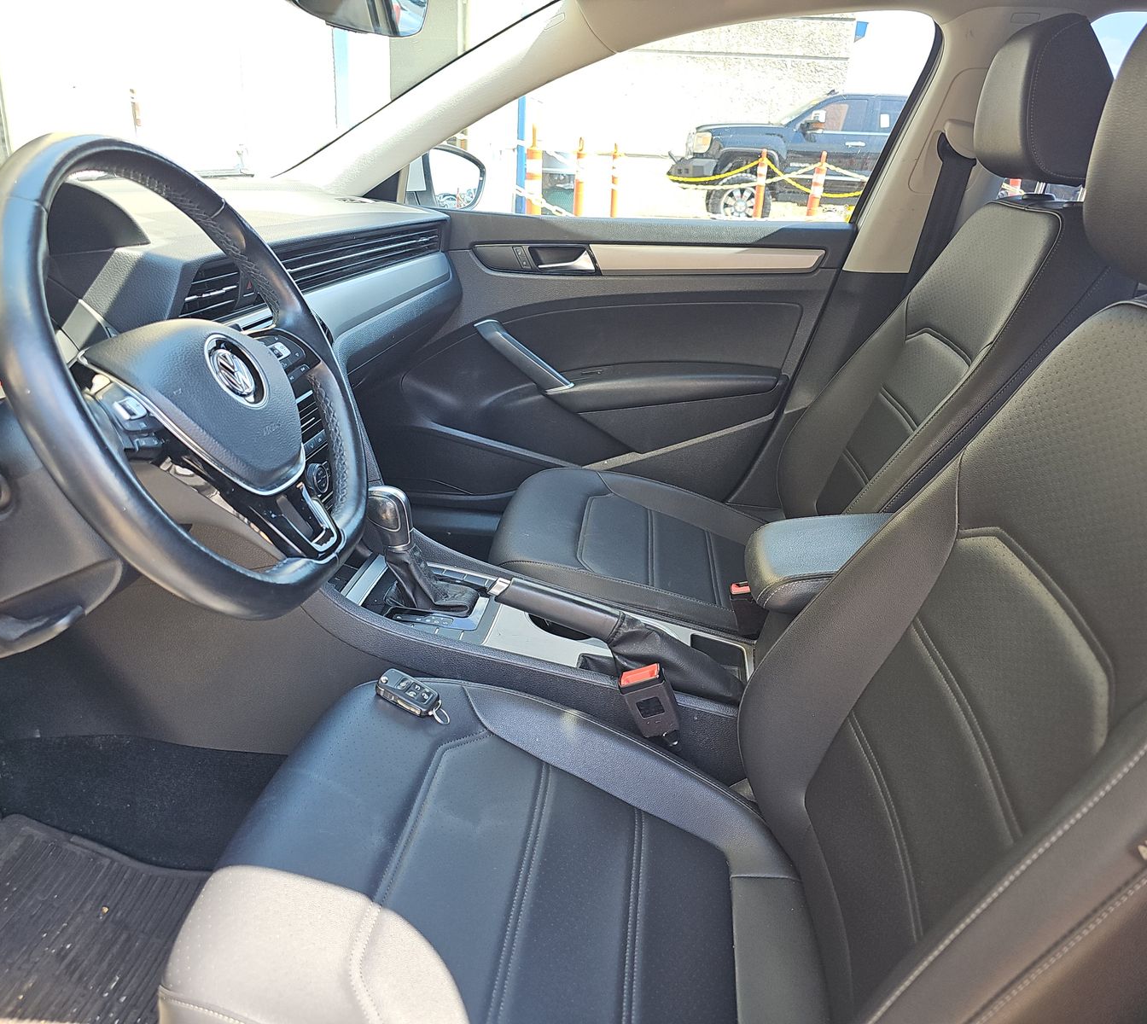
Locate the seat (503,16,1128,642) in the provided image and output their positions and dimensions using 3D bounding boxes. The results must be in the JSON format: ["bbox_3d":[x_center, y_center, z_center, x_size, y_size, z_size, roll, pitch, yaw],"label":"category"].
[{"bbox_3d":[0.296,-0.170,1.392,0.840,1.060,0.540,4,21,4],"label":"seat"}]

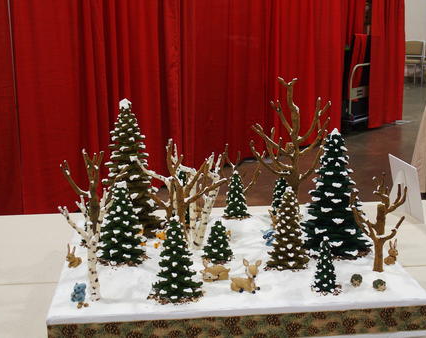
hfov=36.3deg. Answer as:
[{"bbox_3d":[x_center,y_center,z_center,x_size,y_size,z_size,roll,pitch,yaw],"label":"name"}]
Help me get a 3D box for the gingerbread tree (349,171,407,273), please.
[{"bbox_3d":[0.447,0.143,1.722,0.148,0.267,0.111,-1,14,-5],"label":"gingerbread tree"}]

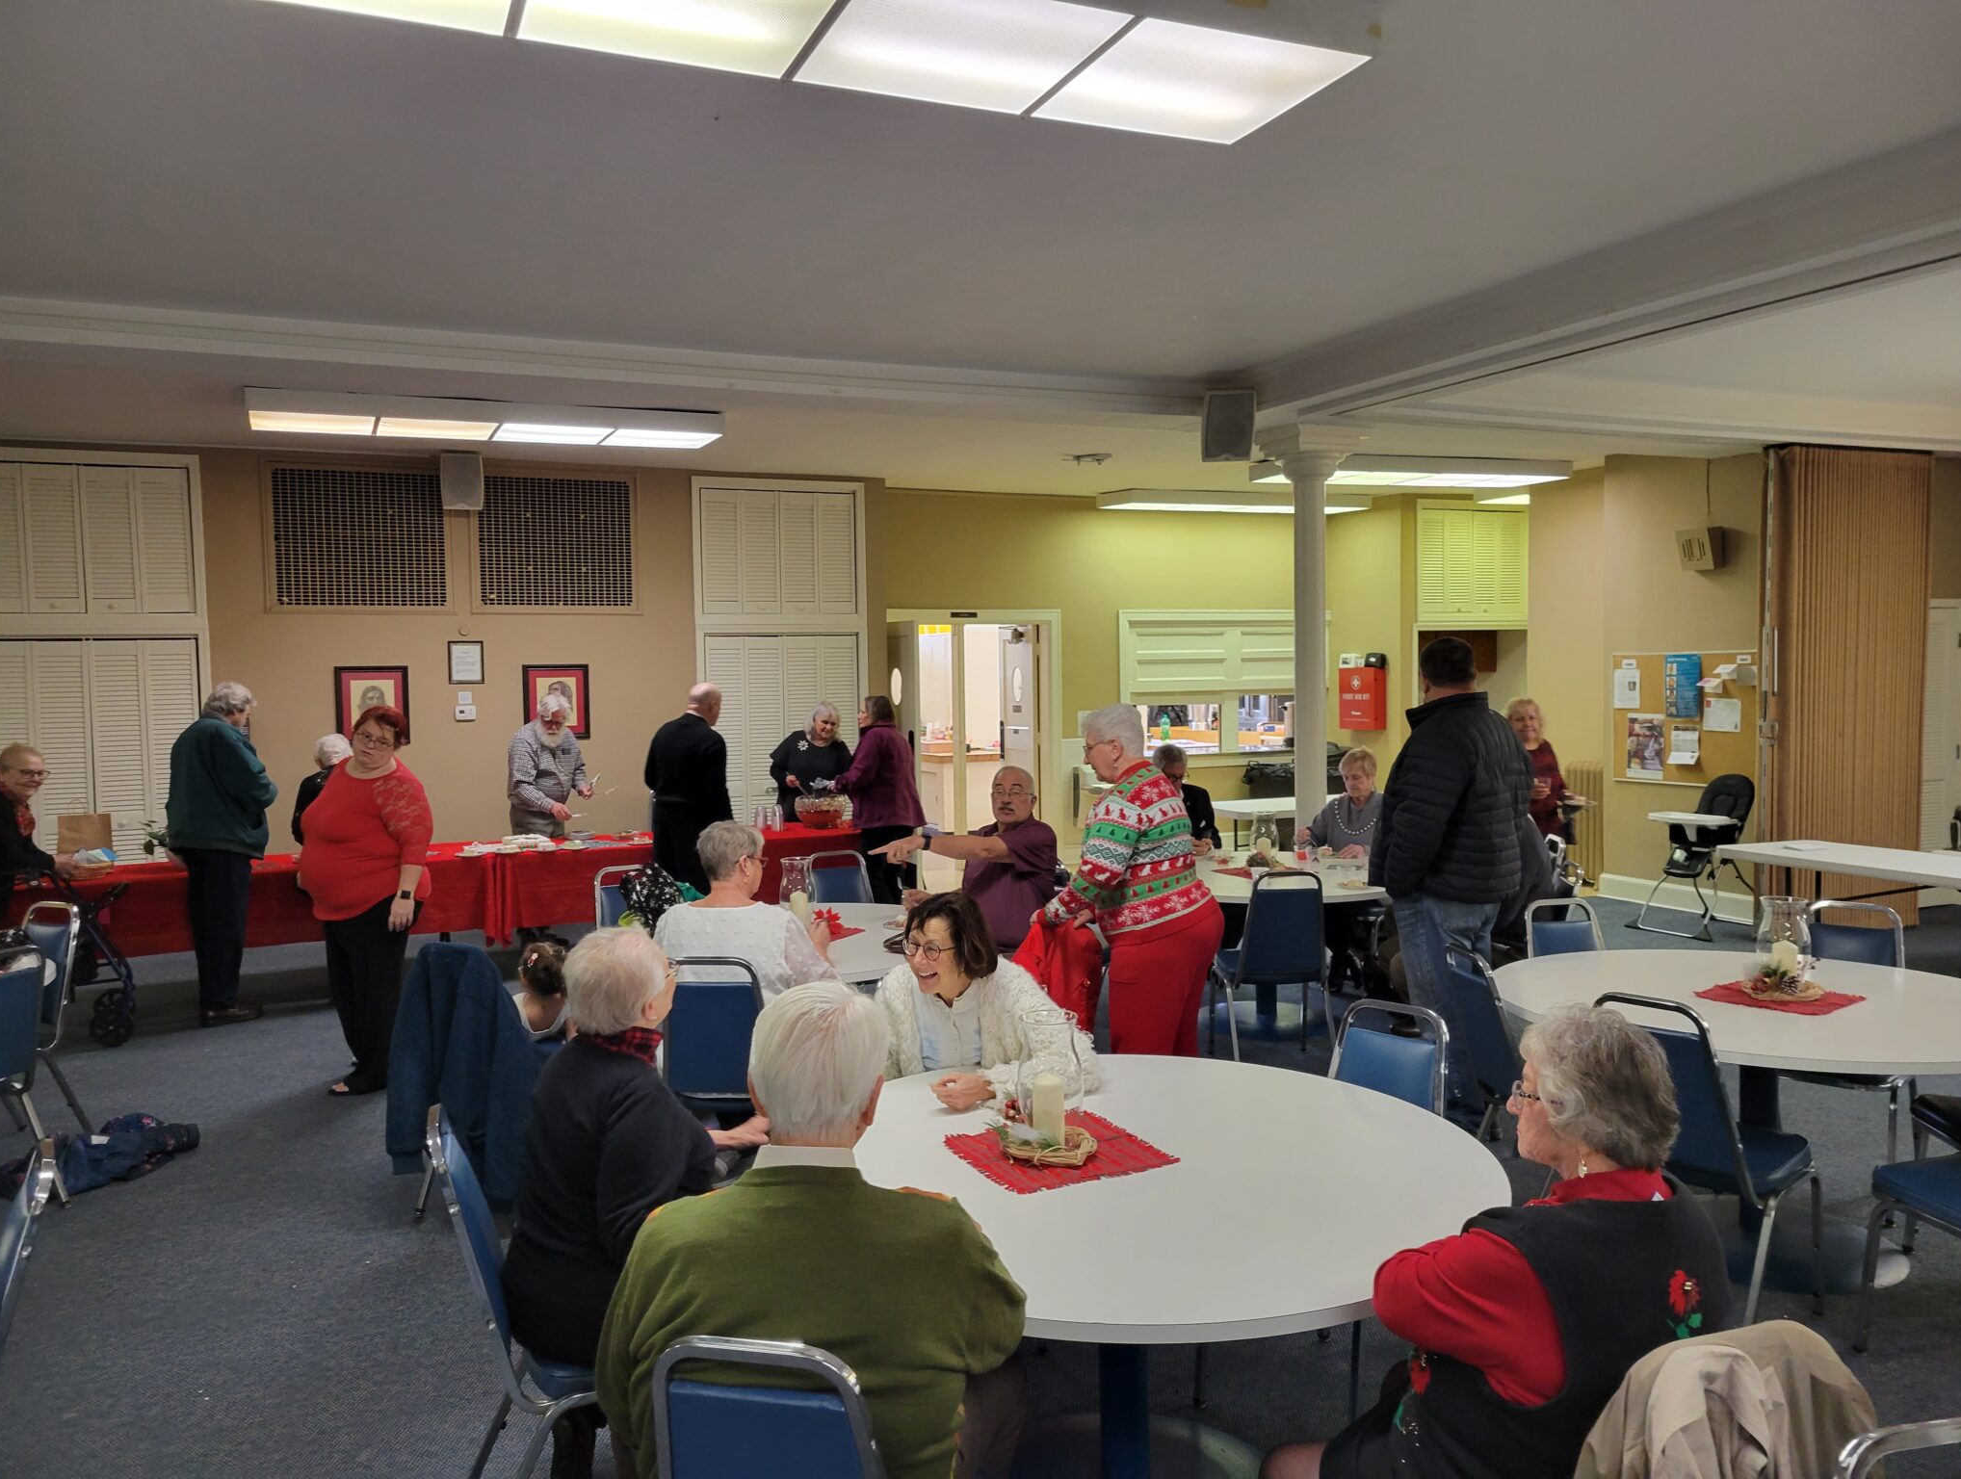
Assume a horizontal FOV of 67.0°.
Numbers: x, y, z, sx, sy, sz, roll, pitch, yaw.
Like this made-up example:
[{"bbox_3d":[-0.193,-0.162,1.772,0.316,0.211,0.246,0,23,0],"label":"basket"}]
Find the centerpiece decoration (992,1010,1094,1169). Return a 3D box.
[{"bbox_3d":[0.137,0.707,3.054,0.210,0.270,0.205,-1,3,0],"label":"centerpiece decoration"}]

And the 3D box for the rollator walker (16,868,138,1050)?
[{"bbox_3d":[-4.324,1.026,7.009,0.620,0.830,0.580,-2,3,-28],"label":"rollator walker"}]

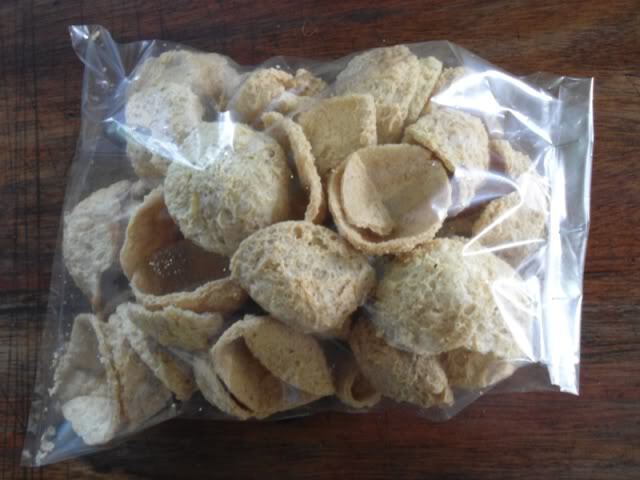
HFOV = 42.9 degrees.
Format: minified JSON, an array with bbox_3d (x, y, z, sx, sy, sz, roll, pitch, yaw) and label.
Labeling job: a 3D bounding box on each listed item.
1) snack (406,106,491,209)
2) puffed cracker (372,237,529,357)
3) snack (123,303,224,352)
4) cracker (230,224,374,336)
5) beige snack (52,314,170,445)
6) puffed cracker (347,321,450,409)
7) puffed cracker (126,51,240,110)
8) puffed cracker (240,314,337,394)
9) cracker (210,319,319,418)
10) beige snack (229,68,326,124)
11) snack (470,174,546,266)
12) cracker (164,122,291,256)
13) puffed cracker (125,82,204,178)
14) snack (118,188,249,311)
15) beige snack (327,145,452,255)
[{"bbox_3d":[0.060,-0.039,0.387,0.033,0.027,0.045,-40,83,-7],"label":"snack"},{"bbox_3d":[0.050,0.021,0.308,0.057,0.032,0.044,0,81,0],"label":"puffed cracker"},{"bbox_3d":[-0.066,0.040,0.368,0.044,0.028,0.020,12,80,1],"label":"snack"},{"bbox_3d":[-0.007,0.016,0.359,0.058,0.032,0.042,20,80,2],"label":"cracker"},{"bbox_3d":[-0.081,0.054,0.317,0.044,0.034,0.050,0,81,0],"label":"beige snack"},{"bbox_3d":[0.037,0.055,0.374,0.048,0.030,0.027,39,82,5],"label":"puffed cracker"},{"bbox_3d":[-0.055,-0.064,0.332,0.046,0.032,0.031,0,81,0],"label":"puffed cracker"},{"bbox_3d":[-0.014,0.052,0.365,0.047,0.025,0.021,39,82,5],"label":"puffed cracker"},{"bbox_3d":[-0.021,0.050,0.314,0.041,0.034,0.038,0,81,0],"label":"cracker"},{"bbox_3d":[-0.017,-0.058,0.332,0.039,0.030,0.025,0,81,0],"label":"beige snack"},{"bbox_3d":[0.089,-0.009,0.384,0.030,0.026,0.038,40,82,5],"label":"snack"},{"bbox_3d":[-0.042,-0.023,0.368,0.053,0.028,0.054,0,80,-1],"label":"cracker"},{"bbox_3d":[-0.061,-0.043,0.322,0.033,0.028,0.040,0,81,0],"label":"puffed cracker"},{"bbox_3d":[-0.062,0.004,0.375,0.054,0.034,0.052,20,80,2],"label":"snack"},{"bbox_3d":[0.027,-0.015,0.311,0.047,0.030,0.041,0,81,0],"label":"beige snack"}]

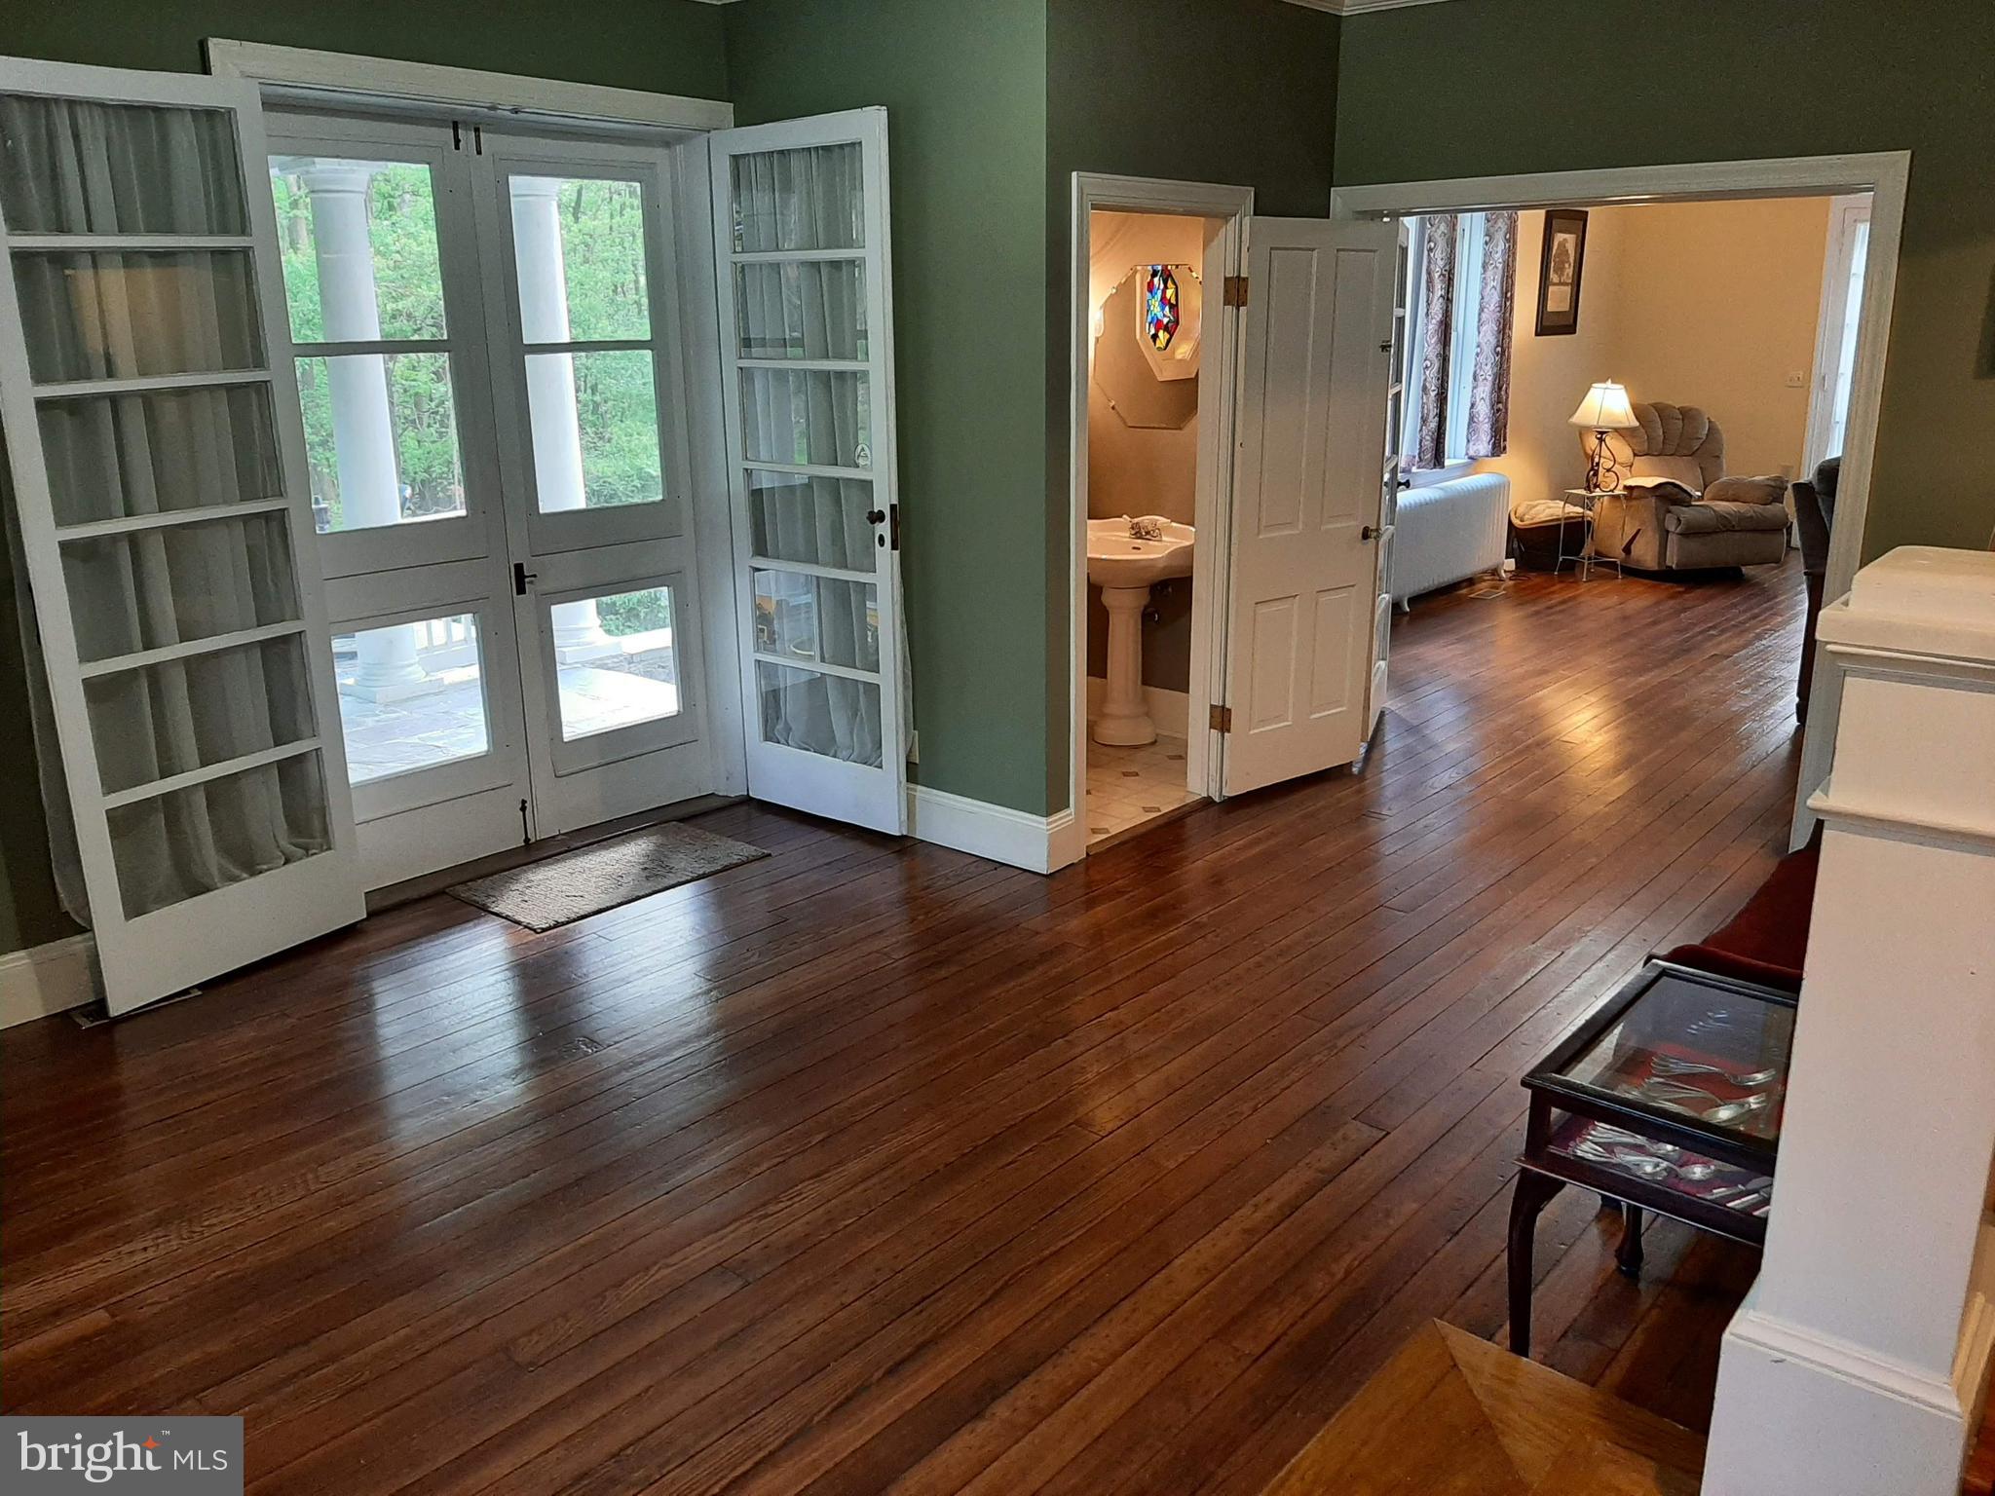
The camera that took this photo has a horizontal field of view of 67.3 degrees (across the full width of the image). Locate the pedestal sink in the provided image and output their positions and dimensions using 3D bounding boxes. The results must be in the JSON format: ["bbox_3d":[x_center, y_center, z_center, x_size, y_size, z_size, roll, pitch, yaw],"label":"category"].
[{"bbox_3d":[0.462,-0.447,6.171,0.580,0.880,0.500,13,21,40],"label":"pedestal sink"}]

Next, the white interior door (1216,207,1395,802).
[{"bbox_3d":[1.111,-0.856,5.465,0.725,2.015,0.050,-12,20,-35],"label":"white interior door"}]

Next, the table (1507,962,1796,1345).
[{"bbox_3d":[1.157,0.772,2.394,0.480,0.605,0.565,13,21,40],"label":"table"}]

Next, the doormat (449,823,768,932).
[{"bbox_3d":[-1.241,0.396,4.856,0.492,0.016,0.866,13,21,40],"label":"doormat"}]

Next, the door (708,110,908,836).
[{"bbox_3d":[-0.618,-0.875,5.074,0.739,2.301,0.055,10,19,33],"label":"door"}]

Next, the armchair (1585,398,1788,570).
[{"bbox_3d":[4.667,-1.710,10.087,0.930,1.070,0.930,-4,16,-12],"label":"armchair"}]

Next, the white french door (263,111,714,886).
[{"bbox_3d":[-1.604,-0.790,4.882,0.060,2.289,1.492,13,21,40],"label":"white french door"}]

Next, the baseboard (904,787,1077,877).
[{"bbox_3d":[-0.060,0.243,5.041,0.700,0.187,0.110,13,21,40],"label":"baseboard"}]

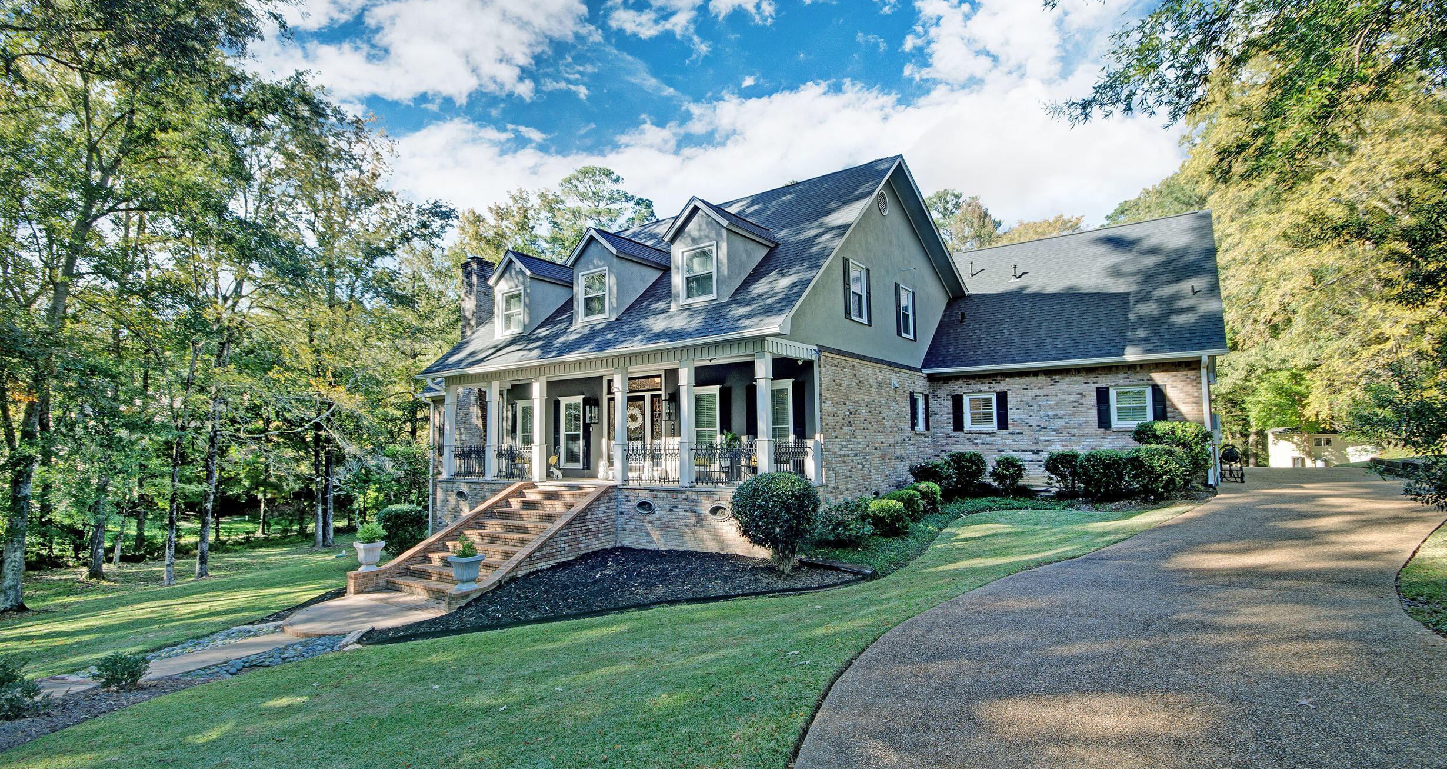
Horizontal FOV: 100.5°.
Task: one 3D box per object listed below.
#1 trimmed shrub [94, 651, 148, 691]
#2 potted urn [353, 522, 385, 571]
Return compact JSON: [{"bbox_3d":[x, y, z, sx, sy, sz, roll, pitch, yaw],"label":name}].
[{"bbox_3d":[-7.701,3.638,7.698,0.520,0.450,0.520,-4,-6,35],"label":"trimmed shrub"},{"bbox_3d":[-6.691,3.042,11.385,0.410,0.880,0.410,-4,-6,35],"label":"potted urn"}]

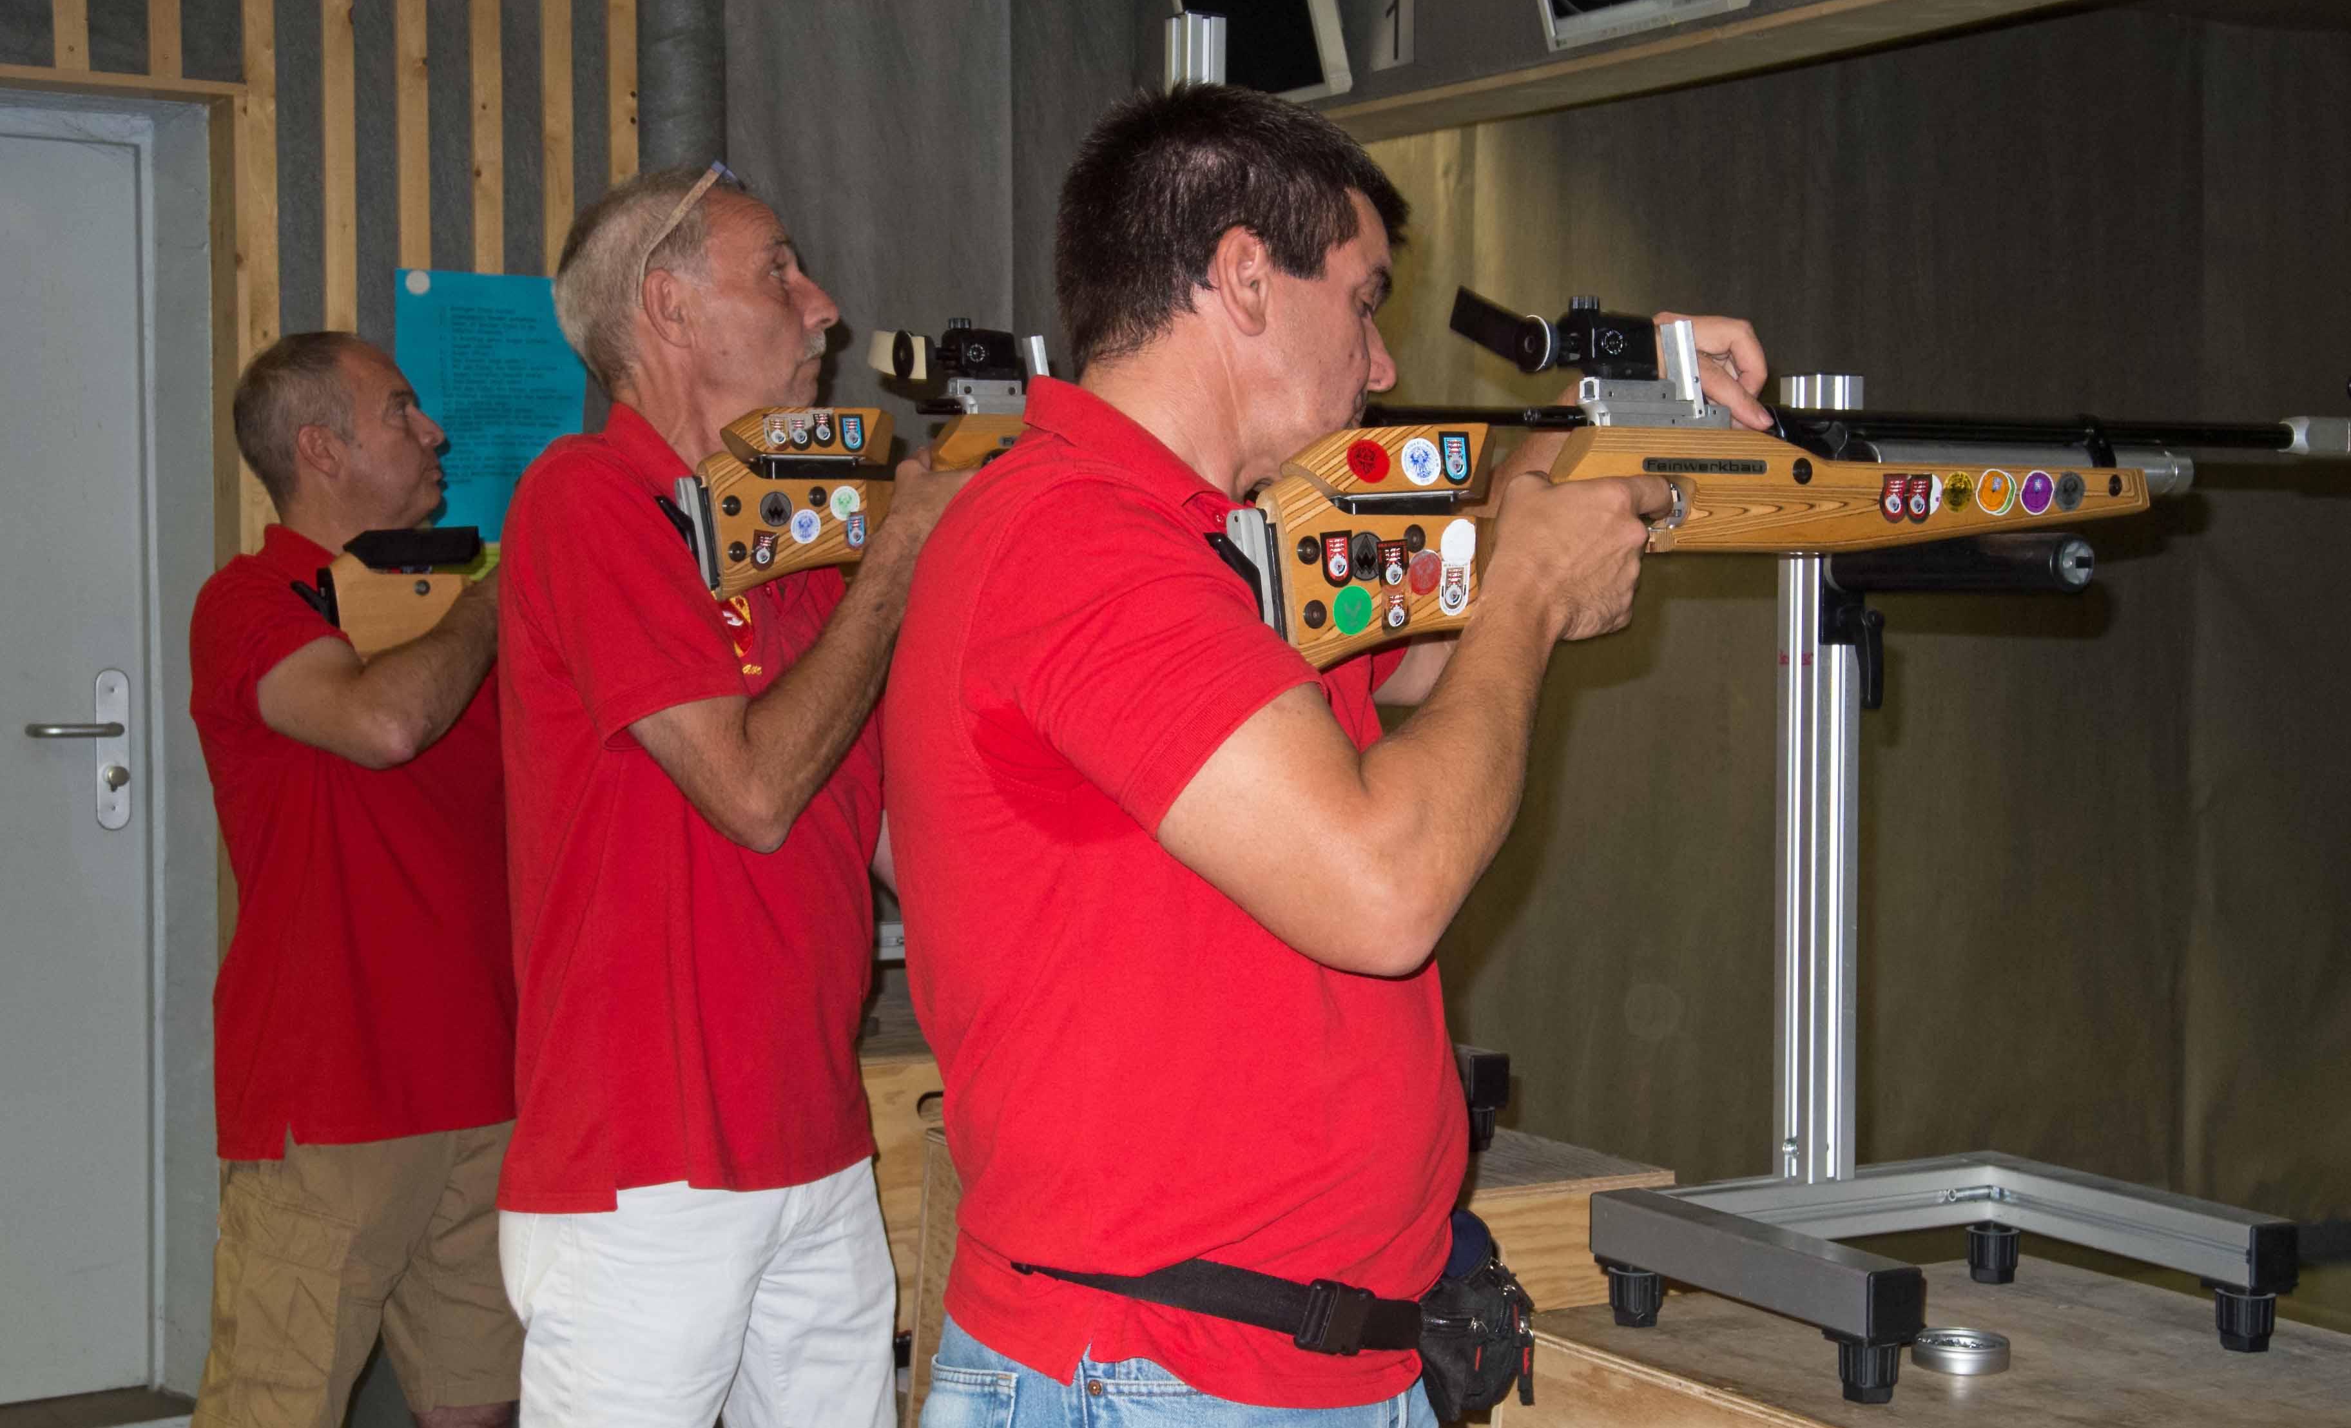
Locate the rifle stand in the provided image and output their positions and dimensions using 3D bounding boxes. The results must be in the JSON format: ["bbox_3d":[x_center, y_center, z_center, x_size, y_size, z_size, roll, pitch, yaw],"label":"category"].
[{"bbox_3d":[0.515,0.095,2.277,0.360,0.650,0.291,-1,3,-28],"label":"rifle stand"}]

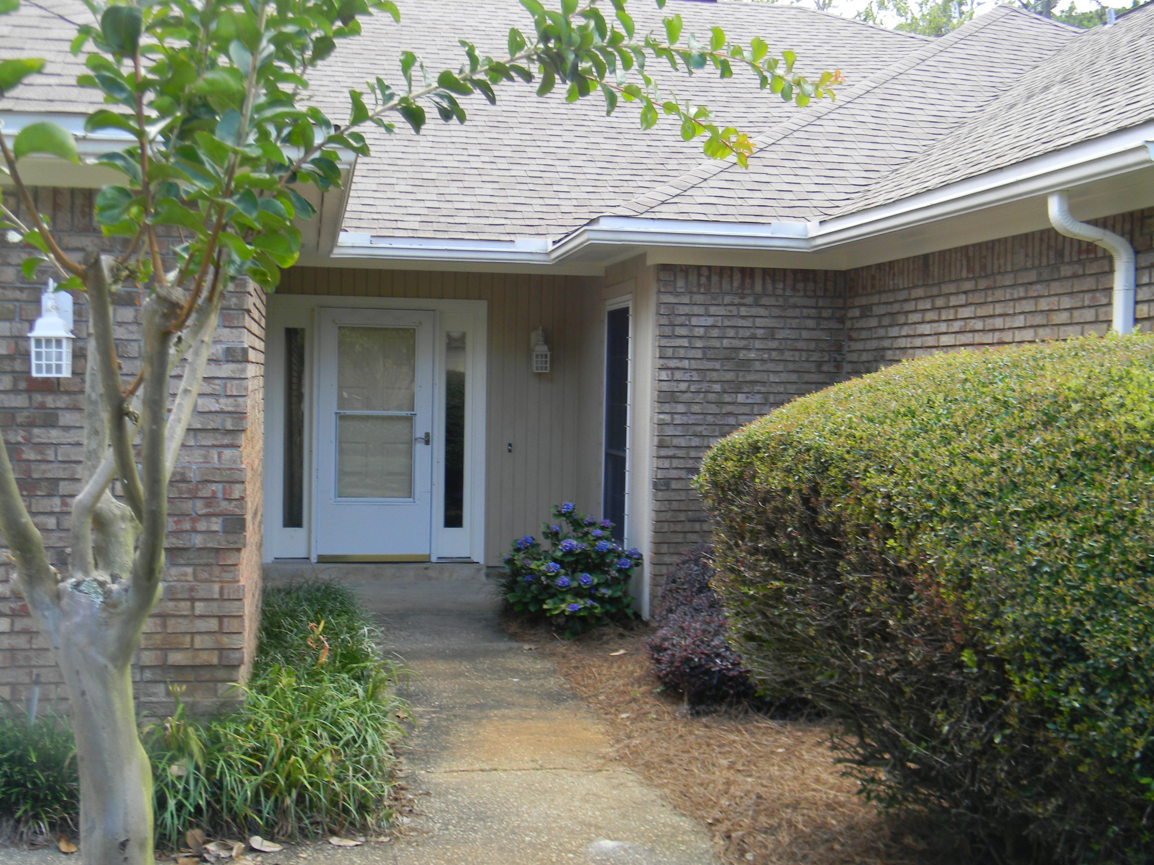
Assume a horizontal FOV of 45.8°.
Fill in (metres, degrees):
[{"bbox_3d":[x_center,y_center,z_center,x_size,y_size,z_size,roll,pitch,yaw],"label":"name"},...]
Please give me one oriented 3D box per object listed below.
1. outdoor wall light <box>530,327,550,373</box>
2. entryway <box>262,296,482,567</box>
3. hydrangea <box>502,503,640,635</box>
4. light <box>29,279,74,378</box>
[{"bbox_3d":[-0.295,-0.669,11.068,0.150,0.374,0.210,1,2,-11],"label":"outdoor wall light"},{"bbox_3d":[-1.611,-0.009,10.970,1.765,2.147,0.200,1,2,-11],"label":"entryway"},{"bbox_3d":[-0.025,0.810,8.452,0.830,0.755,0.820,1,2,-11],"label":"hydrangea"},{"bbox_3d":[-1.998,-0.396,5.212,0.150,0.379,0.210,1,2,-11],"label":"light"}]

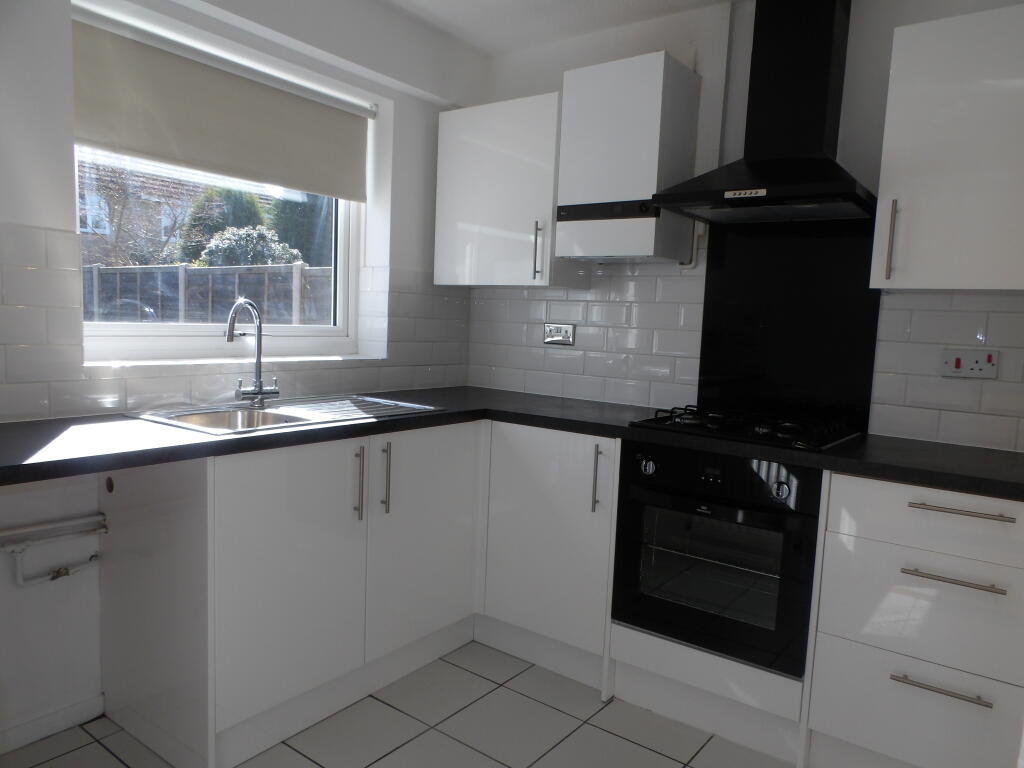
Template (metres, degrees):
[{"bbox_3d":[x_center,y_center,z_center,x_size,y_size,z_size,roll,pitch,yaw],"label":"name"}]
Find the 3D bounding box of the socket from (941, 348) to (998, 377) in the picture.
[{"bbox_3d":[1.396,-0.059,2.165,0.146,0.086,0.012,6,7,36],"label":"socket"}]

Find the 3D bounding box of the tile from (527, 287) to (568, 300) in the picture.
[{"bbox_3d":[0.159,-0.397,3.073,0.200,0.070,0.009,6,7,36],"label":"tile"}]

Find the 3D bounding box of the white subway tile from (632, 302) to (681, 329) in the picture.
[{"bbox_3d":[0.557,-0.263,2.758,0.200,0.100,0.010,6,7,36],"label":"white subway tile"}]

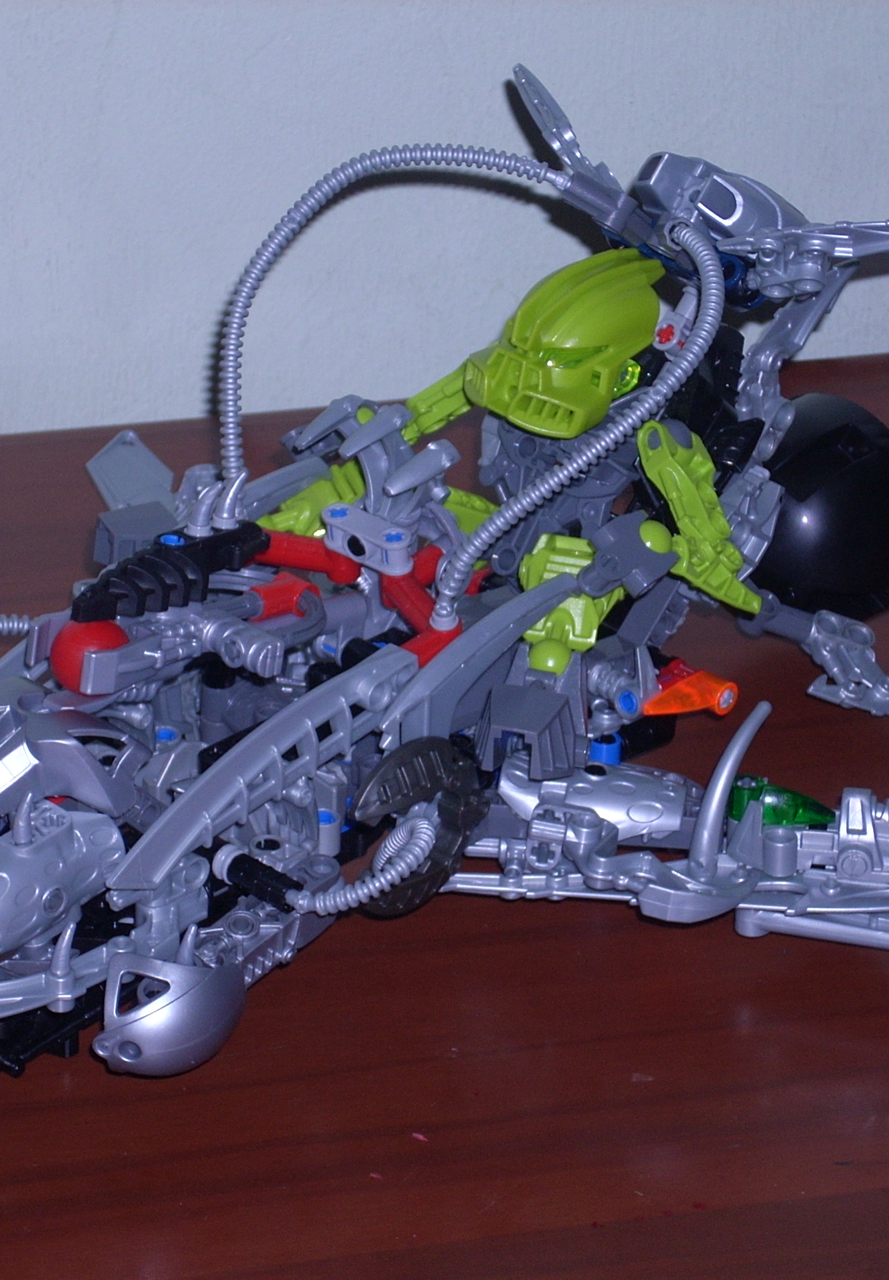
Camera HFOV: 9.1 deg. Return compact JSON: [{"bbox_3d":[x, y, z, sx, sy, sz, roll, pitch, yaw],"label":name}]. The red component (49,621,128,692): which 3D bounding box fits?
[{"bbox_3d":[-0.074,0.003,1.170,0.017,0.017,0.017,0,26,0],"label":"red component"}]

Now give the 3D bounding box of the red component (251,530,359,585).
[{"bbox_3d":[-0.031,-0.019,1.248,0.025,0.010,0.007,8,28,16],"label":"red component"}]

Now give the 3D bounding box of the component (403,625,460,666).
[{"bbox_3d":[-0.003,0.001,1.222,0.008,0.009,0.015,22,34,36],"label":"component"}]

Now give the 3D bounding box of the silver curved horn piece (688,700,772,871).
[{"bbox_3d":[0.062,0.031,1.205,0.019,0.039,0.010,7,27,13],"label":"silver curved horn piece"}]

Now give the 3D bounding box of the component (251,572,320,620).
[{"bbox_3d":[-0.035,-0.010,1.235,0.015,0.009,0.009,-11,29,-20],"label":"component"}]

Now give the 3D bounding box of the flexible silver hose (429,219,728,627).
[{"bbox_3d":[0.029,-0.048,1.243,0.022,0.068,0.092,22,34,36],"label":"flexible silver hose"}]

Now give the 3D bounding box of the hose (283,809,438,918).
[{"bbox_3d":[-0.017,0.047,1.188,0.013,0.011,0.035,22,34,36],"label":"hose"}]

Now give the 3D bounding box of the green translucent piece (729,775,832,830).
[{"bbox_3d":[0.074,0.035,1.215,0.024,0.008,0.008,5,27,9],"label":"green translucent piece"}]

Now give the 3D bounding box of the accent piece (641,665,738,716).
[{"bbox_3d":[0.055,0.012,1.238,0.008,0.009,0.024,23,34,39],"label":"accent piece"}]

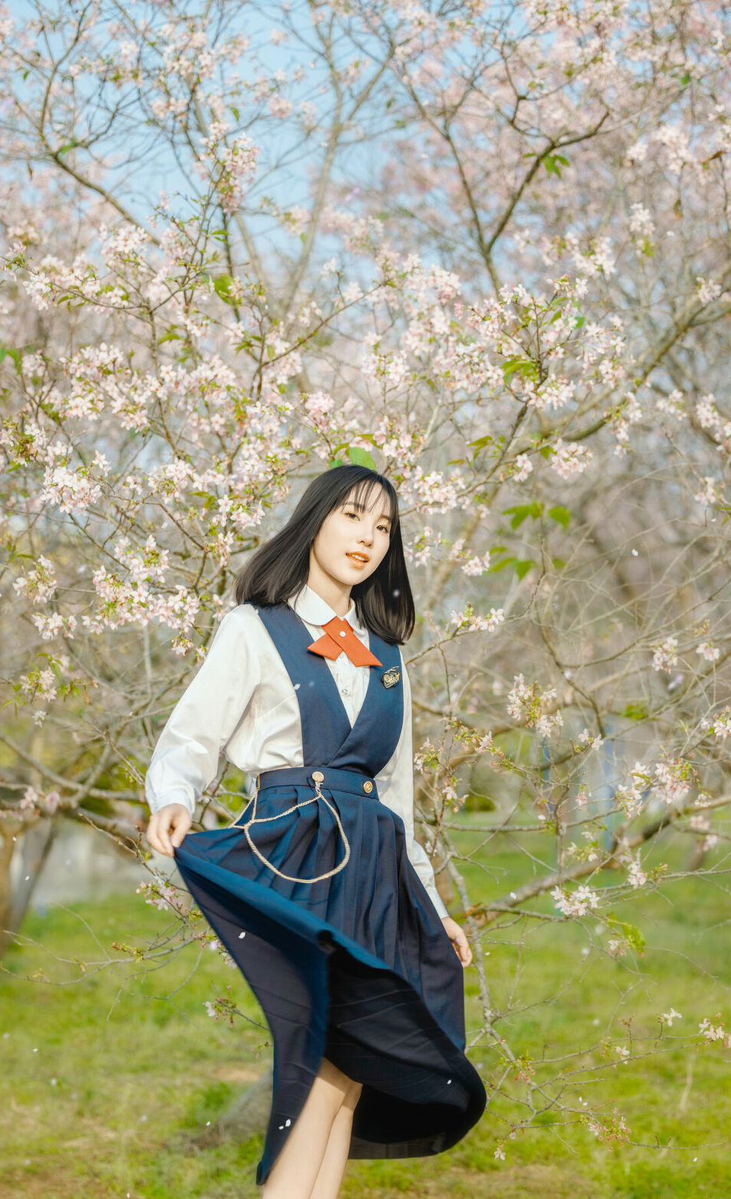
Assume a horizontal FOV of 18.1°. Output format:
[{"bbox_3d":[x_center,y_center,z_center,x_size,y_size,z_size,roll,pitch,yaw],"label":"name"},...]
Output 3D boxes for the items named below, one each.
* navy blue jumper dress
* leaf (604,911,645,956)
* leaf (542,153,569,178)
[{"bbox_3d":[-0.095,0.546,4.400,0.600,1.140,0.450,1,-3,-28],"label":"navy blue jumper dress"},{"bbox_3d":[0.554,0.710,4.900,0.086,0.096,0.055,0,-3,0],"label":"leaf"},{"bbox_3d":[0.472,-1.076,5.700,0.070,0.063,0.050,0,-3,0],"label":"leaf"}]

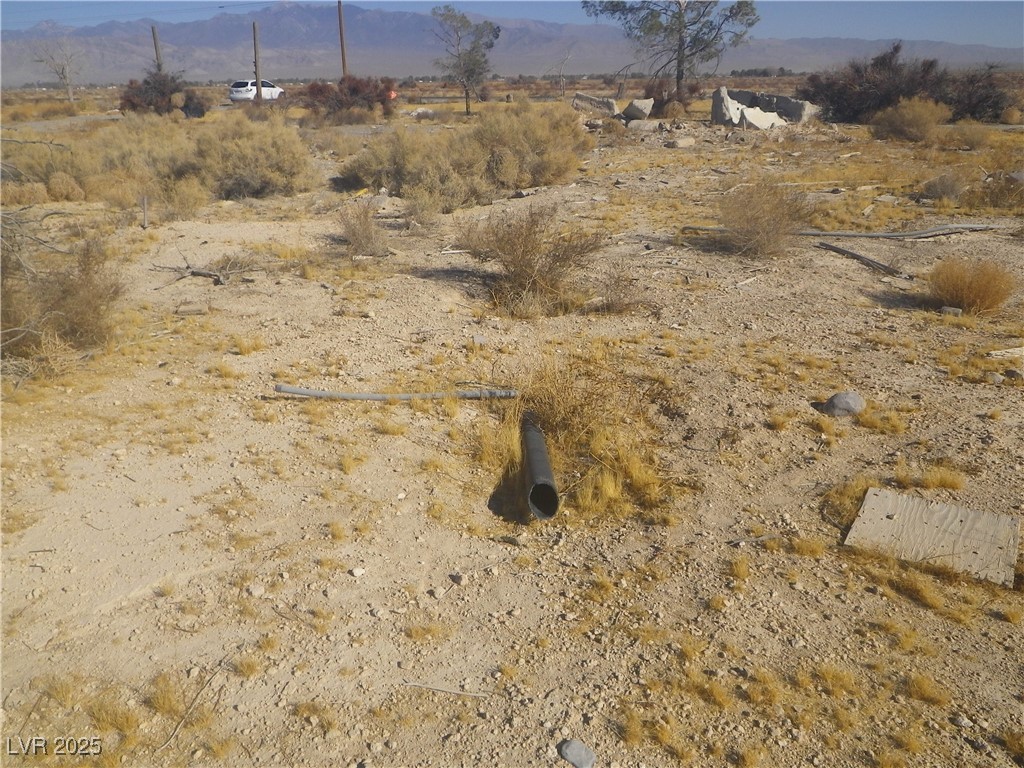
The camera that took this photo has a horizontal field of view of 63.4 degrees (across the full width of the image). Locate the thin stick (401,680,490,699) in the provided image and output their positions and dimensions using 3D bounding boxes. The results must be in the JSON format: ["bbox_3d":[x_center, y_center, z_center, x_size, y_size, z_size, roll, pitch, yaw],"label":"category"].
[{"bbox_3d":[-0.180,0.836,2.267,0.244,0.013,0.020,4,21,12],"label":"thin stick"}]

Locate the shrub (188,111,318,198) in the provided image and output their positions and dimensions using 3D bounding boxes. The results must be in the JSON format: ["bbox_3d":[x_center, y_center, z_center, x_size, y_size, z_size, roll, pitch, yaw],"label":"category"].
[{"bbox_3d":[-3.943,-3.497,12.488,1.750,1.120,1.600,-7,21,-15],"label":"shrub"}]

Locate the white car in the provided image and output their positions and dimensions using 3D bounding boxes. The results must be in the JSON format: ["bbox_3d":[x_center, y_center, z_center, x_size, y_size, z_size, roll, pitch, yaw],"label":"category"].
[{"bbox_3d":[-18.805,-21.719,61.689,1.870,1.660,4.680,5,21,16],"label":"white car"}]

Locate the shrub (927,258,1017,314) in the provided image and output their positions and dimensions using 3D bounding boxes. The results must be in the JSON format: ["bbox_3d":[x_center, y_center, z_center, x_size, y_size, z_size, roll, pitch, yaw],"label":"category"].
[{"bbox_3d":[3.219,-0.695,5.736,0.550,0.352,0.522,10,23,28],"label":"shrub"}]

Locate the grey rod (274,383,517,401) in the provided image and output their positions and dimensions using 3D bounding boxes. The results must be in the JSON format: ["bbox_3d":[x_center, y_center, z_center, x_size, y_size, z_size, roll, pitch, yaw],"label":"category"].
[{"bbox_3d":[-0.597,0.036,4.293,1.255,0.095,0.055,-1,20,0],"label":"grey rod"}]

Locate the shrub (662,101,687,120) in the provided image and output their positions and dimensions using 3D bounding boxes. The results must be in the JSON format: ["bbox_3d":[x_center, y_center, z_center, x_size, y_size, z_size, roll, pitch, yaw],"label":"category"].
[{"bbox_3d":[6.204,-10.457,31.630,0.877,0.649,0.877,3,21,10],"label":"shrub"}]

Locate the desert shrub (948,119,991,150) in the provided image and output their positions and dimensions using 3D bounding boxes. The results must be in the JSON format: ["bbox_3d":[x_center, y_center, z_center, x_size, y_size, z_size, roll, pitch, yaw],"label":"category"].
[{"bbox_3d":[9.754,-5.286,17.562,0.791,0.573,0.751,10,23,26],"label":"desert shrub"}]

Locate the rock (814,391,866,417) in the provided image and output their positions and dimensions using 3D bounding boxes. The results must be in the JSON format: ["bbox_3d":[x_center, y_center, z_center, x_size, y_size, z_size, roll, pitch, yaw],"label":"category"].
[{"bbox_3d":[1.618,0.078,4.024,0.200,0.095,0.160,7,22,20],"label":"rock"}]

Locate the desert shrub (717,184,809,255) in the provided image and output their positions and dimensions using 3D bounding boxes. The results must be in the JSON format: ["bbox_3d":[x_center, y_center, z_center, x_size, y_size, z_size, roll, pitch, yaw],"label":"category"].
[{"bbox_3d":[2.381,-1.546,7.676,0.846,0.629,0.803,5,21,16],"label":"desert shrub"}]

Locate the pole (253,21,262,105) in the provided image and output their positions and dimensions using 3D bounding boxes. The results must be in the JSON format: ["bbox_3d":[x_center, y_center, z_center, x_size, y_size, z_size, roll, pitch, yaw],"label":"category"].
[{"bbox_3d":[-15.395,-19.298,50.341,0.290,4.969,0.290,-4,20,-16],"label":"pole"}]

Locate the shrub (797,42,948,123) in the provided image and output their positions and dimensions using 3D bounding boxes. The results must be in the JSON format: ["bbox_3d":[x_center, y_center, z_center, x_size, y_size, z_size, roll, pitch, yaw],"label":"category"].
[{"bbox_3d":[12.174,-10.033,27.570,4.746,2.469,3.796,7,22,21],"label":"shrub"}]

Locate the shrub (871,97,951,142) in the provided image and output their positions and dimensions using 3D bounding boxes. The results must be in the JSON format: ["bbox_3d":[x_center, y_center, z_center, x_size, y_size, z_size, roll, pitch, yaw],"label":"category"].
[{"bbox_3d":[9.818,-6.516,20.346,1.942,0.986,1.748,8,22,23],"label":"shrub"}]

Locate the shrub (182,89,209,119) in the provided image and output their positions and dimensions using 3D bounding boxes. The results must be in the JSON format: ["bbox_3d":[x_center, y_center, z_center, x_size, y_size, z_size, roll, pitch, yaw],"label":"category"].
[{"bbox_3d":[-15.587,-13.697,40.407,1.317,1.309,1.251,-8,21,-19],"label":"shrub"}]

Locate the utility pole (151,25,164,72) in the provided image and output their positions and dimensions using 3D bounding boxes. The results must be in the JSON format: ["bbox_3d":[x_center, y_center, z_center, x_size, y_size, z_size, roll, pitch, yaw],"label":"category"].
[{"bbox_3d":[-21.798,-19.561,51.427,0.290,4.904,0.290,-9,22,-20],"label":"utility pole"}]

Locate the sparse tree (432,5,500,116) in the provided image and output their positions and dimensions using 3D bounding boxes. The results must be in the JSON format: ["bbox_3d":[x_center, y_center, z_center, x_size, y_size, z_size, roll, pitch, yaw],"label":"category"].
[{"bbox_3d":[-2.121,-14.502,37.181,3.114,4.620,2.802,-2,20,-3],"label":"sparse tree"}]

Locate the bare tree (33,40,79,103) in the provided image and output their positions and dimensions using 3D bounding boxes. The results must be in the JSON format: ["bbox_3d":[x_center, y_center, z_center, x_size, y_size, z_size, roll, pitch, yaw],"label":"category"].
[{"bbox_3d":[-45.553,-31.364,83.018,4.100,6.000,4.000,-11,22,-25],"label":"bare tree"}]

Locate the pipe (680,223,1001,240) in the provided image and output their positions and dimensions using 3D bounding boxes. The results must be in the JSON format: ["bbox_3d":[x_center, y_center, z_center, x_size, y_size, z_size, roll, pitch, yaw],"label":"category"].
[{"bbox_3d":[3.346,-1.602,8.488,3.150,0.100,0.450,0,20,3],"label":"pipe"}]

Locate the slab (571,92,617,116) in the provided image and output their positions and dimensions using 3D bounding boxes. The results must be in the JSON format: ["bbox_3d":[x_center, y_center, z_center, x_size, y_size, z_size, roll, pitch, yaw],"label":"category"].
[{"bbox_3d":[3.429,-11.625,34.637,1.850,0.850,0.600,4,21,13],"label":"slab"}]

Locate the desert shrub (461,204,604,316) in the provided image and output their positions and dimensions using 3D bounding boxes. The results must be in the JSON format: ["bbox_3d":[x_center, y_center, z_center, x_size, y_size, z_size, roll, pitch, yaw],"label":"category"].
[{"bbox_3d":[0.146,-0.935,5.990,1.063,0.718,0.957,0,20,1],"label":"desert shrub"}]

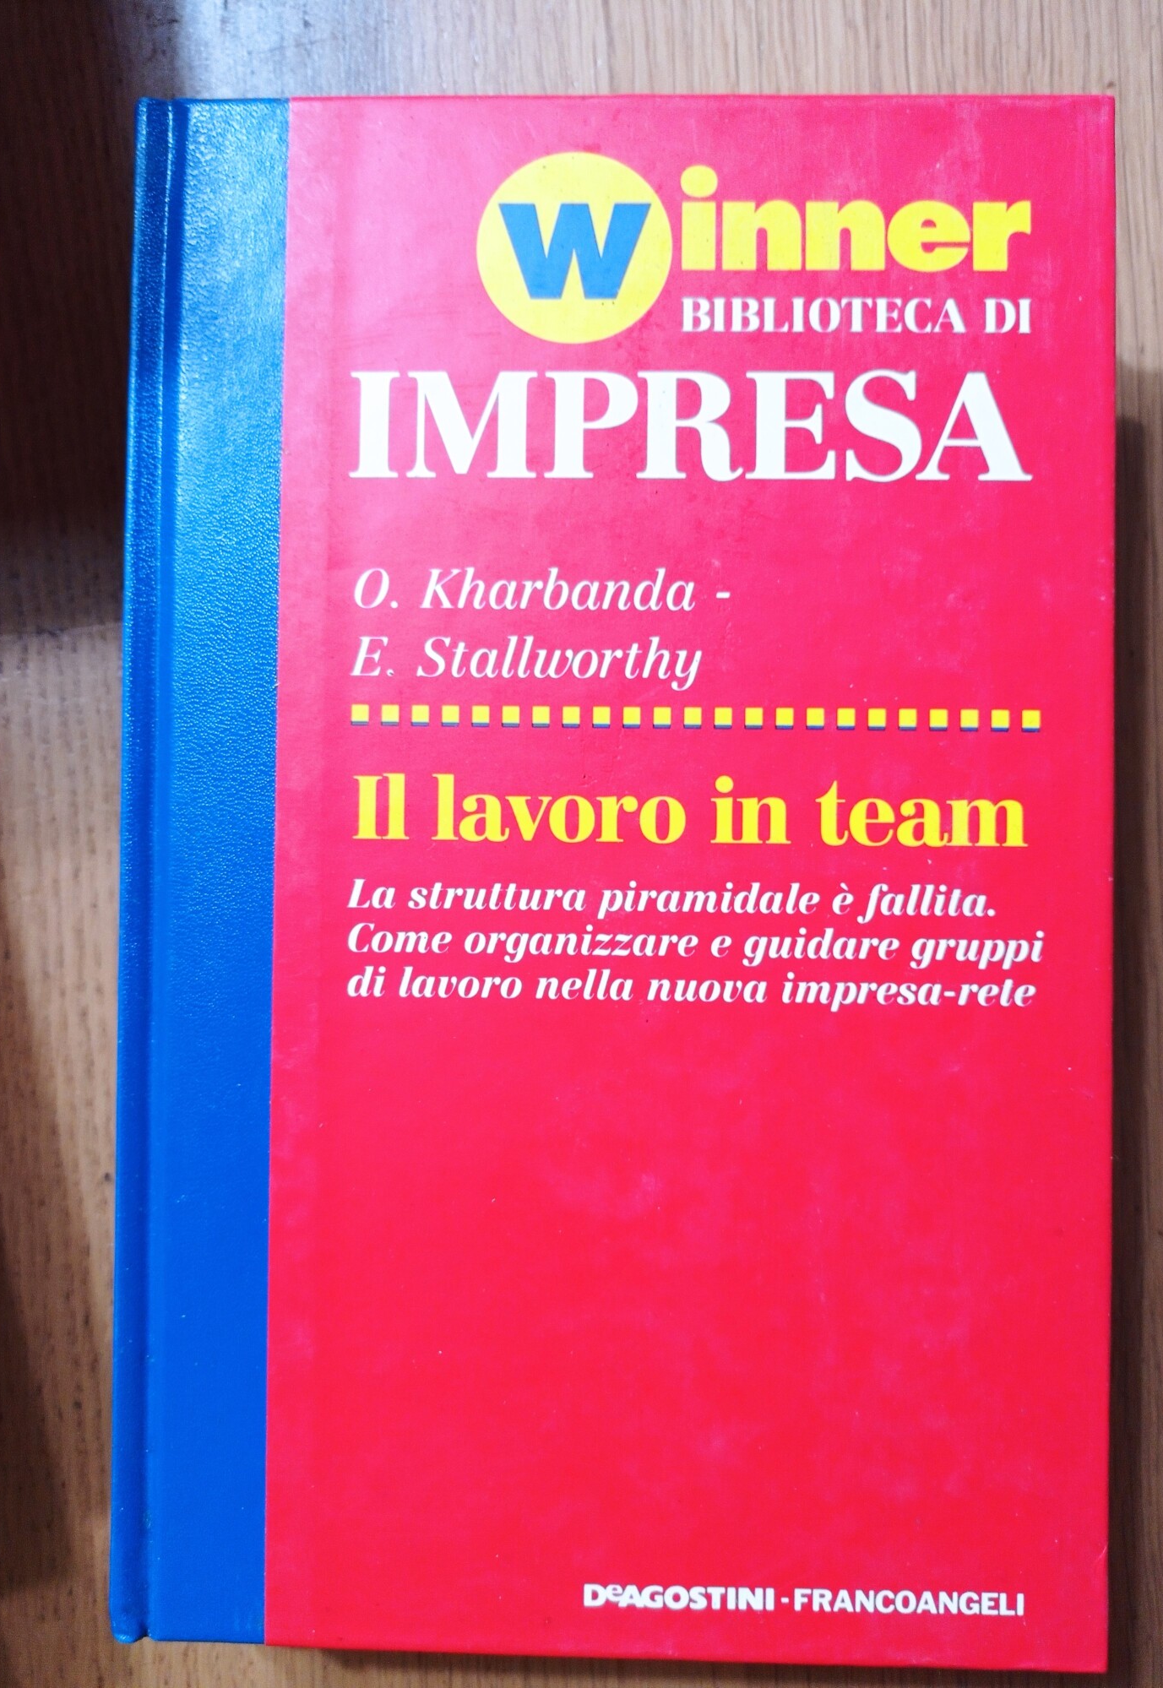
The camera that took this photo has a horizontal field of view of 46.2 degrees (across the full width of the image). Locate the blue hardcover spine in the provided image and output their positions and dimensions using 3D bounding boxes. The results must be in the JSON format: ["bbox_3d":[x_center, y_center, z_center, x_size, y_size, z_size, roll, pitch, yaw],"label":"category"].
[{"bbox_3d":[-0.054,0.003,0.205,0.022,0.021,0.220,1,89,2],"label":"blue hardcover spine"}]

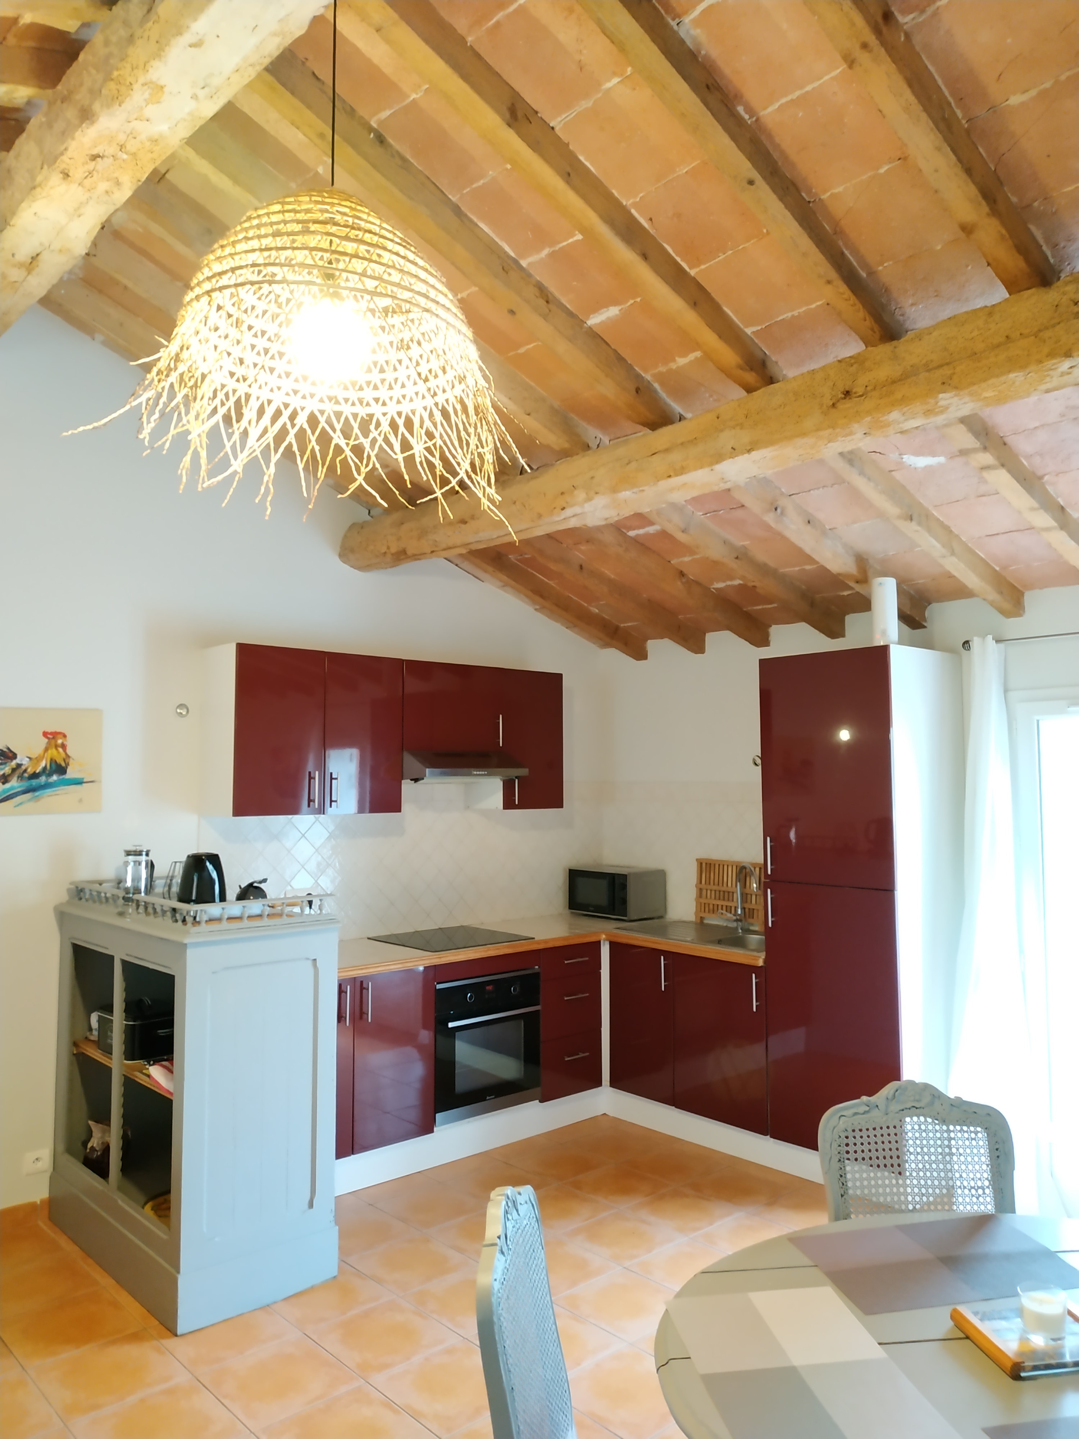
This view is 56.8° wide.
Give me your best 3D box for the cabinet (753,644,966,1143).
[{"bbox_3d":[1.383,0.742,4.212,0.610,2.020,0.612,4,-6,-42],"label":"cabinet"}]

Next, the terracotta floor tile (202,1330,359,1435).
[{"bbox_3d":[-0.700,1.790,2.697,0.328,0.010,0.328,4,-6,-42],"label":"terracotta floor tile"}]

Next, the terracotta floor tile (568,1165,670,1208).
[{"bbox_3d":[0.313,1.878,4.015,0.327,0.010,0.327,4,-6,-42],"label":"terracotta floor tile"}]

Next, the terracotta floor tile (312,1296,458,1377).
[{"bbox_3d":[-0.453,1.806,2.914,0.328,0.010,0.328,4,-6,-42],"label":"terracotta floor tile"}]

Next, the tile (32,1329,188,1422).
[{"bbox_3d":[-1.156,1.764,2.687,0.327,0.010,0.327,4,-6,-42],"label":"tile"}]

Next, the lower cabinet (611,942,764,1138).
[{"bbox_3d":[0.860,1.431,4.723,0.570,0.700,0.905,4,-6,-42],"label":"lower cabinet"}]

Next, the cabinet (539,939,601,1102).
[{"bbox_3d":[-0.027,1.456,4.990,0.400,0.700,0.580,4,-6,-42],"label":"cabinet"}]

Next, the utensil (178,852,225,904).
[{"bbox_3d":[-1.096,0.542,3.237,0.155,0.210,0.170,2,-5,-18],"label":"utensil"}]

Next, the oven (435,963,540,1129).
[{"bbox_3d":[-0.399,1.461,4.645,0.597,0.600,0.570,4,-6,-42],"label":"oven"}]

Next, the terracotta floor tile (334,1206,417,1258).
[{"bbox_3d":[-0.643,1.860,3.628,0.328,0.010,0.328,4,-6,-42],"label":"terracotta floor tile"}]

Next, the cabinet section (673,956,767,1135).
[{"bbox_3d":[1.005,1.424,4.602,0.570,0.709,0.518,4,-6,-42],"label":"cabinet section"}]

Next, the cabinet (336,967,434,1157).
[{"bbox_3d":[-0.929,1.379,4.154,0.800,0.700,0.570,4,-6,-42],"label":"cabinet"}]

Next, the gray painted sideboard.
[{"bbox_3d":[-1.227,1.249,3.505,0.550,1.150,1.108,4,-6,-42],"label":"gray painted sideboard"}]

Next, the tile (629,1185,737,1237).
[{"bbox_3d":[0.540,1.870,3.788,0.328,0.010,0.328,4,-6,-42],"label":"tile"}]

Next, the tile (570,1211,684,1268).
[{"bbox_3d":[0.297,1.839,3.542,0.327,0.010,0.327,4,-6,-42],"label":"tile"}]

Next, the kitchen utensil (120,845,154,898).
[{"bbox_3d":[-1.503,0.588,3.761,0.092,0.226,0.122,-2,-5,26],"label":"kitchen utensil"}]

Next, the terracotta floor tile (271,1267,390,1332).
[{"bbox_3d":[-0.675,1.802,3.122,0.327,0.010,0.327,4,-6,-42],"label":"terracotta floor tile"}]

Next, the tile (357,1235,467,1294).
[{"bbox_3d":[-0.423,1.841,3.381,0.328,0.010,0.328,4,-6,-42],"label":"tile"}]

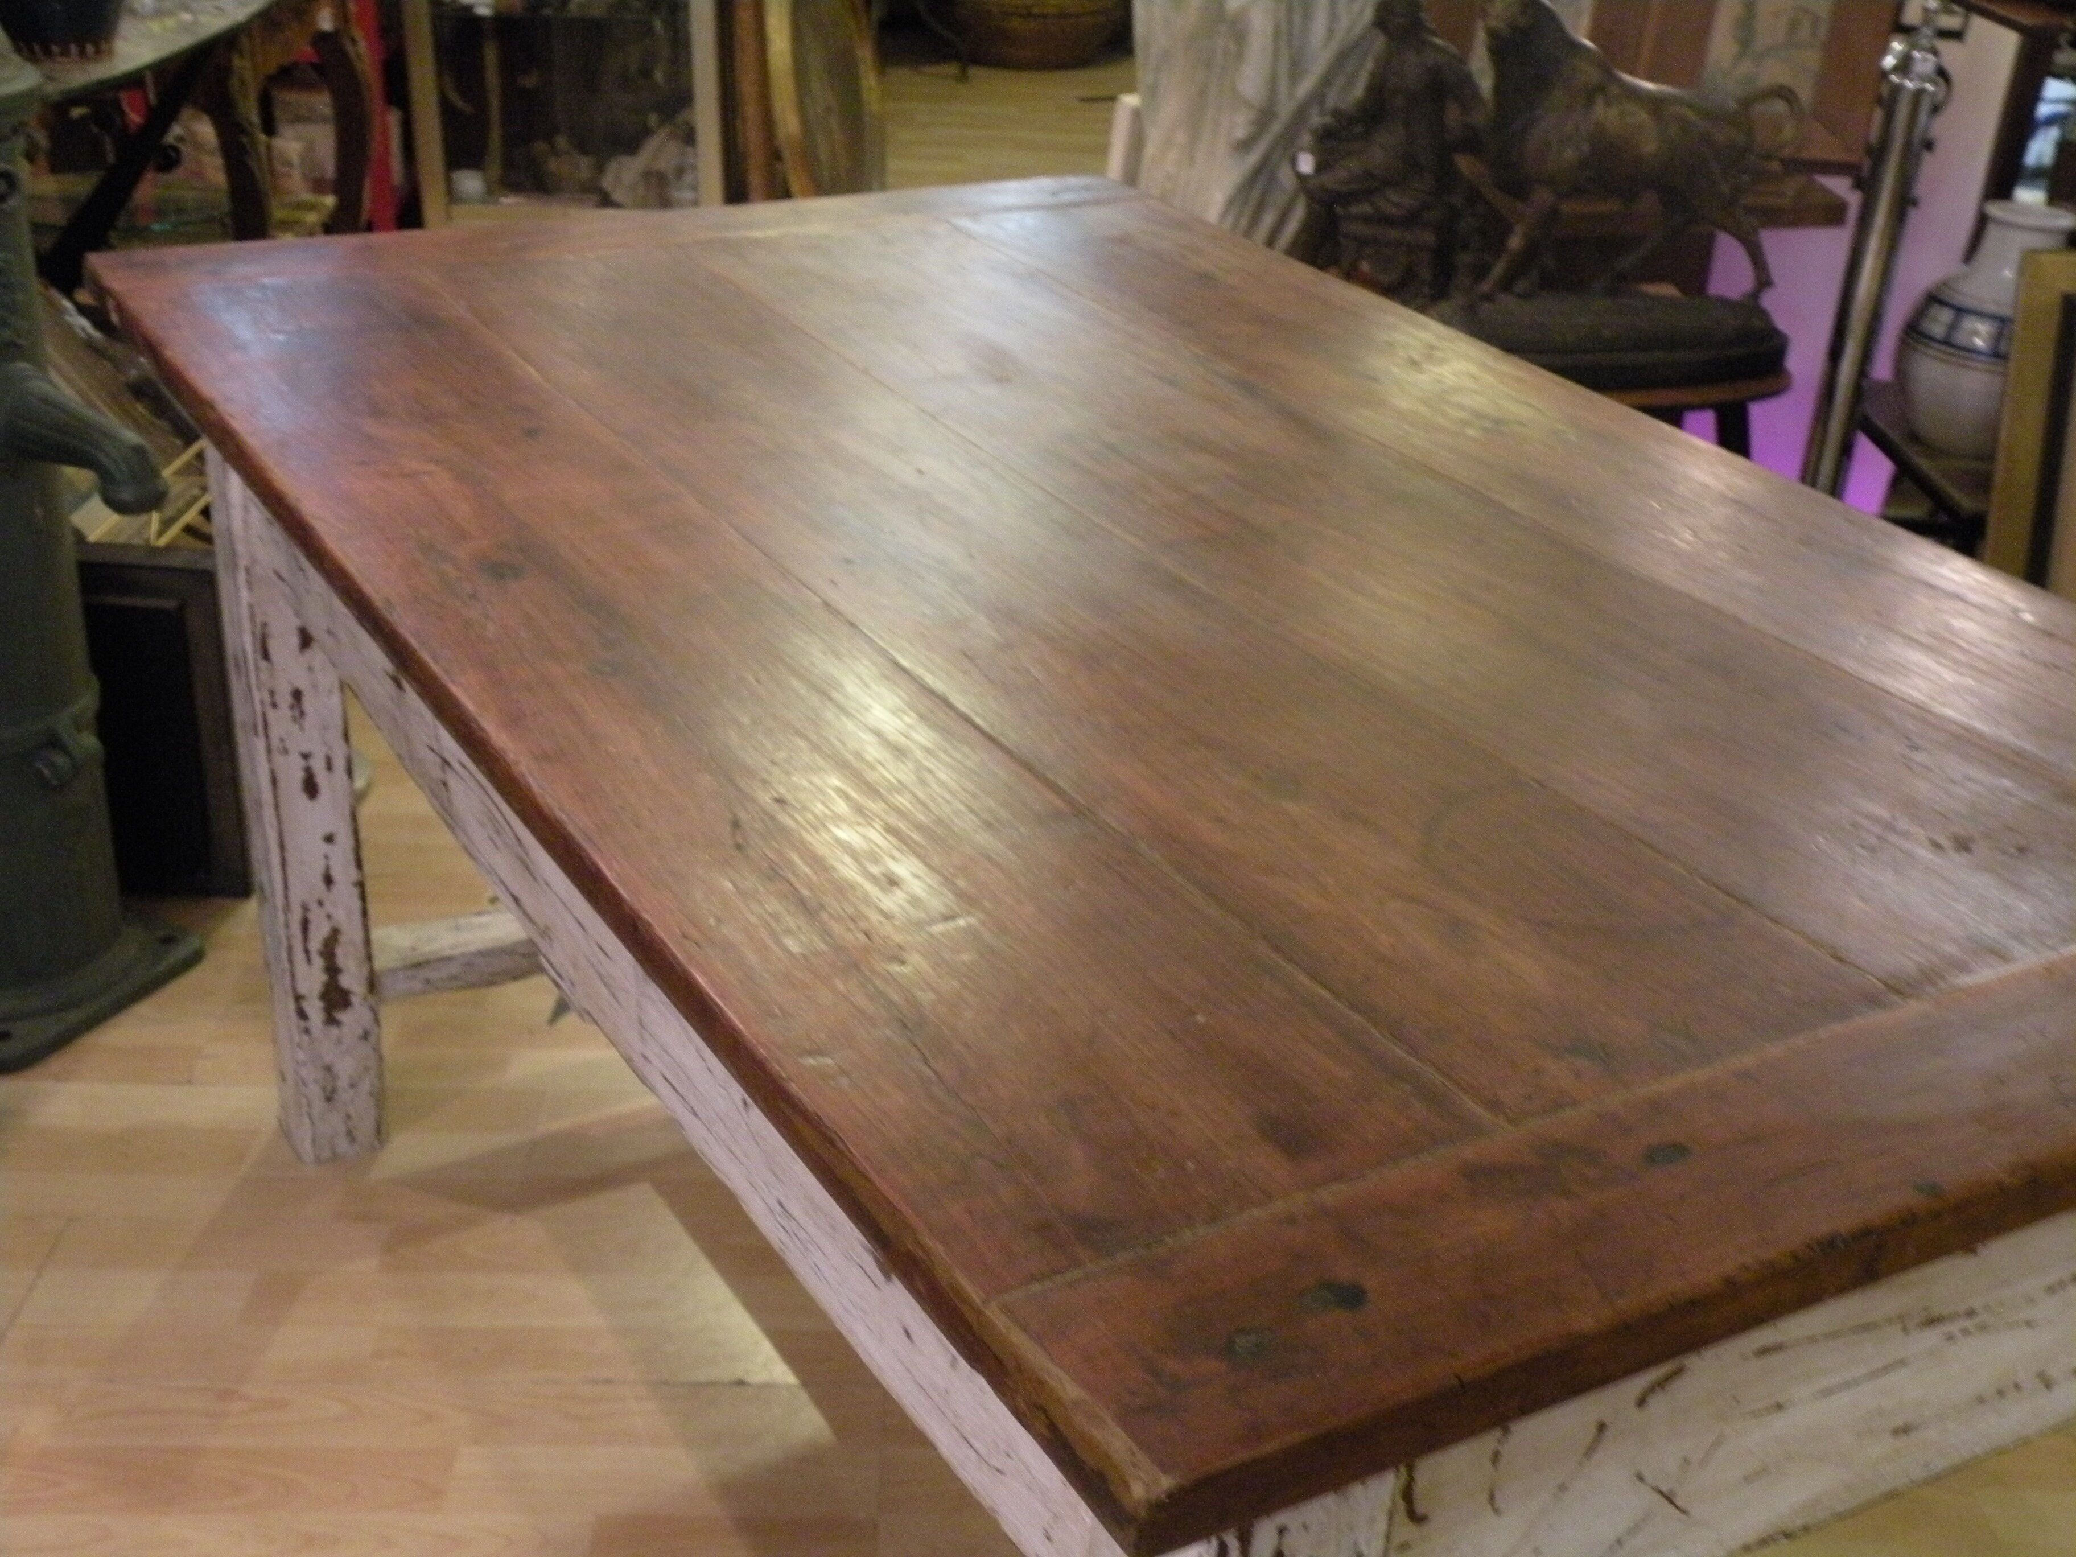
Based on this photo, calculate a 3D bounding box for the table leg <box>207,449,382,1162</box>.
[{"bbox_3d":[-0.600,-0.022,2.039,0.072,0.730,0.084,-12,30,-28],"label":"table leg"}]

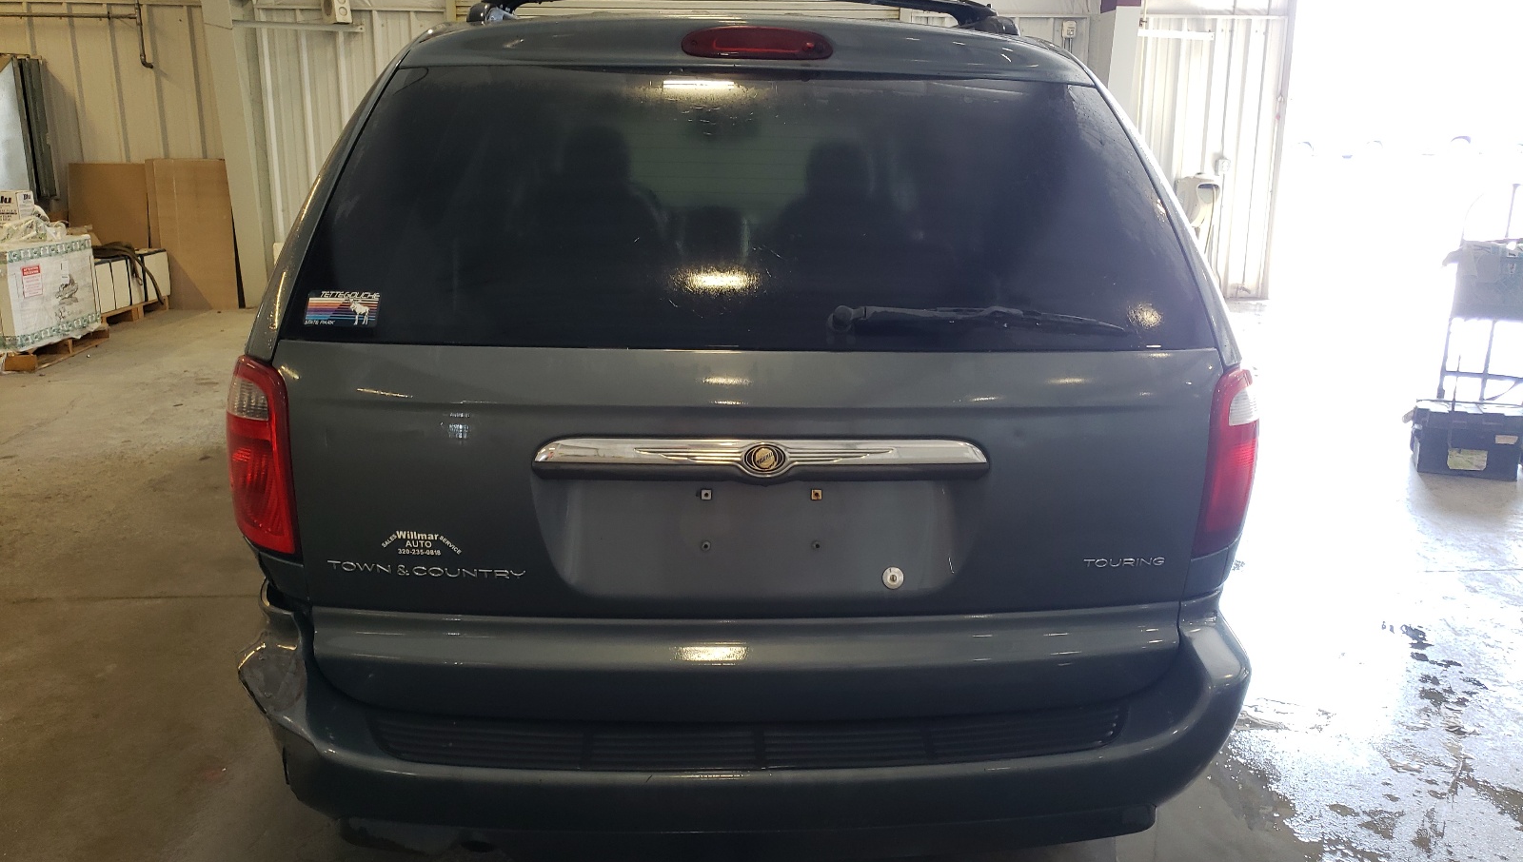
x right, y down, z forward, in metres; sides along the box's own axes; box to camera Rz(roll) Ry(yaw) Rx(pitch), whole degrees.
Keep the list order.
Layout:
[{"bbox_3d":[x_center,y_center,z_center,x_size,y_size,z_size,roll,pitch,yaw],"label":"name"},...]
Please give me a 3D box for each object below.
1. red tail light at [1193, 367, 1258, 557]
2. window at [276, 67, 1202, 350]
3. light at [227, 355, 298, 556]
[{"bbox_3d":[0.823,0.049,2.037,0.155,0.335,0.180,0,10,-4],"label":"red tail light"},{"bbox_3d":[-0.005,-0.391,1.977,1.580,0.520,0.120,0,-14,-4],"label":"window"},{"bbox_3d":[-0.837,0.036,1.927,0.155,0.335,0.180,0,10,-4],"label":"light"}]

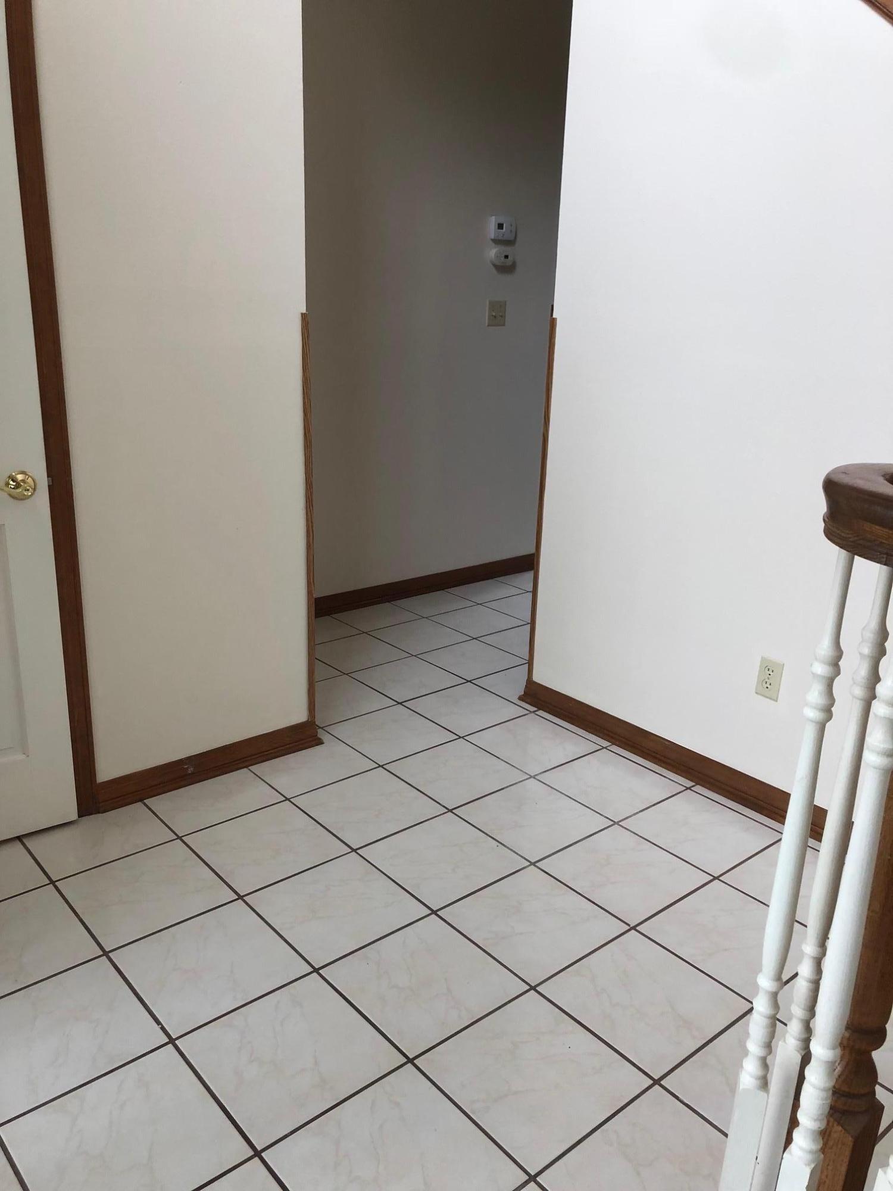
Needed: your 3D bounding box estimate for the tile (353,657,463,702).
[{"bbox_3d":[-0.149,0.317,3.615,0.320,0.010,0.320,-13,23,-39],"label":"tile"}]

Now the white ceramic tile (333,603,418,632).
[{"bbox_3d":[-0.308,0.099,4.270,0.320,0.010,0.268,-13,23,-39],"label":"white ceramic tile"}]

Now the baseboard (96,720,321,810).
[{"bbox_3d":[-0.676,0.491,2.861,0.721,0.087,0.026,-13,23,-38],"label":"baseboard"}]

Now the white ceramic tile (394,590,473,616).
[{"bbox_3d":[-0.060,0.041,4.496,0.324,0.010,0.270,-13,23,-39],"label":"white ceramic tile"}]

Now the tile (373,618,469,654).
[{"bbox_3d":[-0.110,0.177,4.072,0.324,0.010,0.324,-13,23,-39],"label":"tile"}]

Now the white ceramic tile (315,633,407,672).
[{"bbox_3d":[-0.358,0.233,3.851,0.320,0.010,0.320,-13,23,-39],"label":"white ceramic tile"}]

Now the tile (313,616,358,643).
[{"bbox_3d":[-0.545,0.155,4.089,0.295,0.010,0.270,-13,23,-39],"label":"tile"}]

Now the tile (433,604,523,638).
[{"bbox_3d":[0.137,0.118,4.282,0.324,0.010,0.324,-13,23,-39],"label":"tile"}]

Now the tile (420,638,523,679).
[{"bbox_3d":[0.104,0.260,3.840,0.324,0.010,0.324,-13,23,-39],"label":"tile"}]

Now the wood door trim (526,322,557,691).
[{"bbox_3d":[0.325,-0.288,3.230,0.023,1.236,0.027,-13,23,-39],"label":"wood door trim"}]

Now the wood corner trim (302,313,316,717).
[{"bbox_3d":[-0.421,-0.196,2.867,0.026,1.238,0.026,-13,23,-39],"label":"wood corner trim"}]

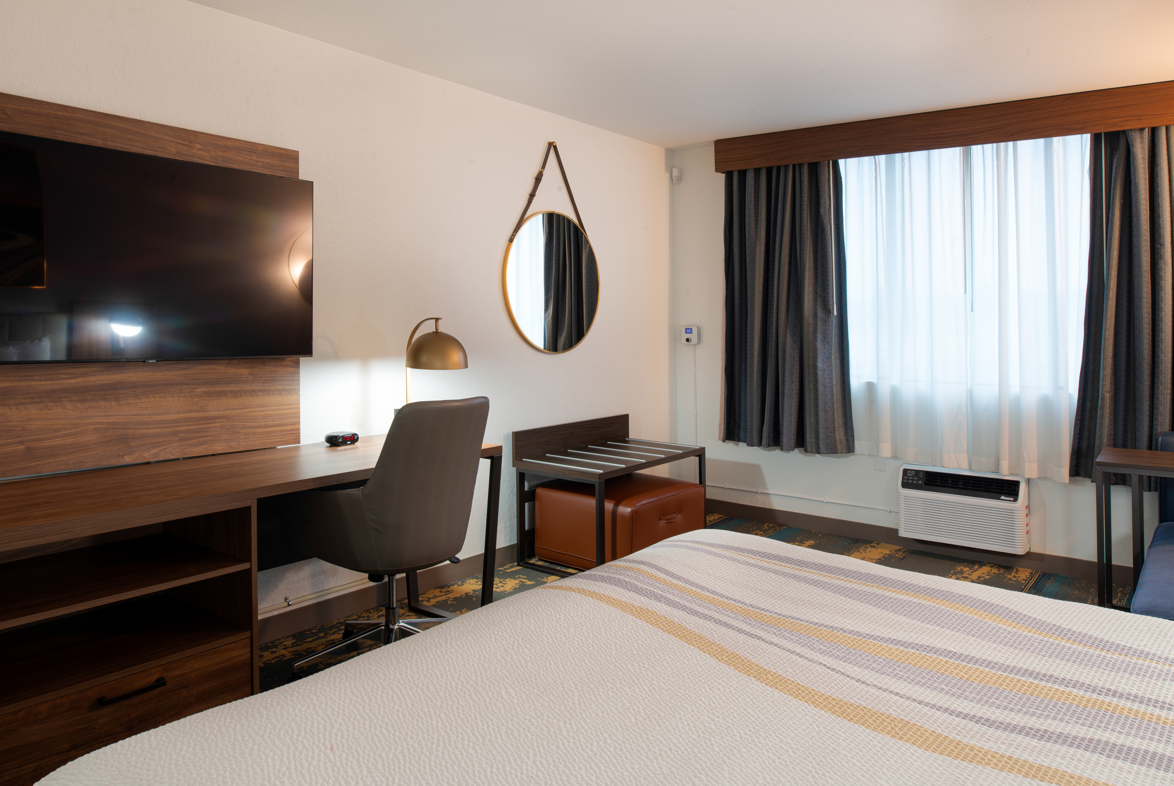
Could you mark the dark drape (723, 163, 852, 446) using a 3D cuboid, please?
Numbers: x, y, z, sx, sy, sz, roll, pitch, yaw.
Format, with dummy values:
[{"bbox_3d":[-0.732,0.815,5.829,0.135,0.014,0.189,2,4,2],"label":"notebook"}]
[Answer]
[{"bbox_3d":[1.237,-0.539,4.764,0.870,1.771,0.142,5,7,35],"label":"dark drape"}]

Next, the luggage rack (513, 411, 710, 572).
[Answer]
[{"bbox_3d":[0.154,0.541,4.351,0.546,0.708,1.042,5,7,37],"label":"luggage rack"}]

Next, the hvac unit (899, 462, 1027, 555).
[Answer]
[{"bbox_3d":[2.092,0.633,4.366,0.648,0.410,0.121,5,7,35],"label":"hvac unit"}]

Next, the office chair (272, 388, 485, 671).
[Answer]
[{"bbox_3d":[-0.715,0.510,2.835,0.688,1.022,0.668,5,6,34],"label":"office chair"}]

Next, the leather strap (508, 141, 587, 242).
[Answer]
[{"bbox_3d":[-0.190,-1.051,4.141,0.041,0.551,0.607,6,7,40],"label":"leather strap"}]

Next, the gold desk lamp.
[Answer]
[{"bbox_3d":[-0.663,-0.054,3.304,0.349,0.531,0.265,5,7,37],"label":"gold desk lamp"}]

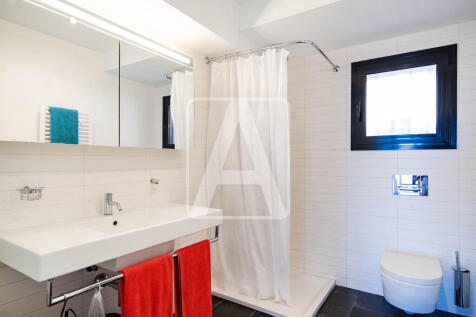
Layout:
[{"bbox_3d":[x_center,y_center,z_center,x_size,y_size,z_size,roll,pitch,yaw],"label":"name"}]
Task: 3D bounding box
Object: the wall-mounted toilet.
[{"bbox_3d":[1.266,0.932,2.030,0.370,0.335,0.555,0,-1,33],"label":"wall-mounted toilet"}]

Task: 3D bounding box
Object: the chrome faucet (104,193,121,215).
[{"bbox_3d":[-0.686,0.259,1.538,0.147,0.122,0.045,0,-1,33],"label":"chrome faucet"}]

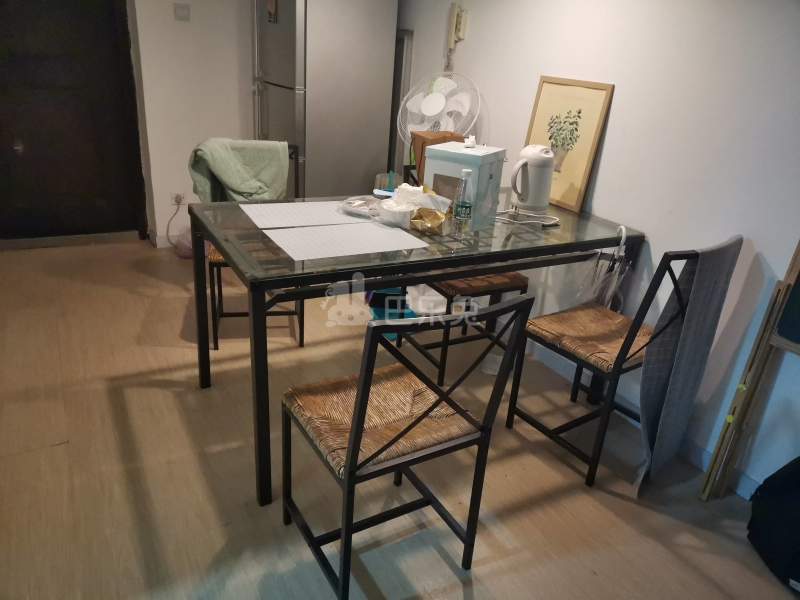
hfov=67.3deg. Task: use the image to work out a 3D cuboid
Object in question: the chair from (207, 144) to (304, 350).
[{"bbox_3d":[-0.644,-0.258,2.739,0.400,0.833,0.482,-1,24,-12],"label":"chair"}]

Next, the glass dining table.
[{"bbox_3d":[0.050,0.049,2.326,1.470,0.735,0.780,-9,26,-28],"label":"glass dining table"}]

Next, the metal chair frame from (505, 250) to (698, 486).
[{"bbox_3d":[0.727,0.147,2.040,0.400,0.833,0.482,-12,28,-34],"label":"metal chair frame"}]

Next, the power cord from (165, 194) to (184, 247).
[{"bbox_3d":[-1.413,-0.498,3.764,0.125,0.336,0.069,-9,26,-28],"label":"power cord"}]

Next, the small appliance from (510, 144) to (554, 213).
[{"bbox_3d":[0.538,-0.494,2.407,0.182,0.238,0.138,2,23,-6],"label":"small appliance"}]

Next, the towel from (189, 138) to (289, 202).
[{"bbox_3d":[-0.752,-0.597,2.813,0.433,0.320,0.197,-1,24,-12],"label":"towel"}]

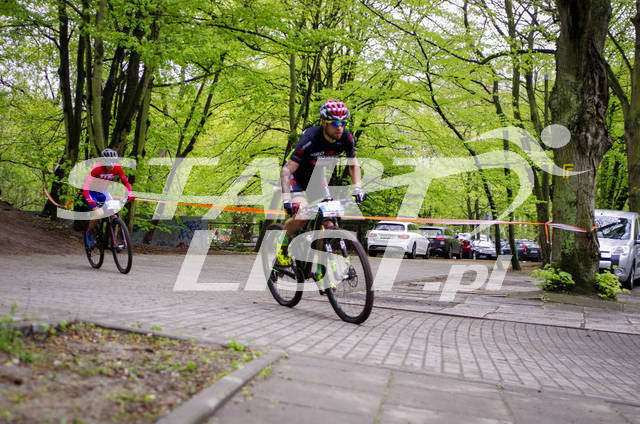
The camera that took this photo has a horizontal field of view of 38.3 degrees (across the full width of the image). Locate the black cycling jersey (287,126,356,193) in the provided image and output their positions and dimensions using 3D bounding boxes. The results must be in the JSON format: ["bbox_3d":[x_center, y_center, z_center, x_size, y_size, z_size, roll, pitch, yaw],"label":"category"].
[{"bbox_3d":[0.012,-0.430,7.550,0.520,0.560,0.420,3,-1,-27],"label":"black cycling jersey"}]

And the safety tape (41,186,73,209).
[{"bbox_3d":[-5.855,-0.322,20.500,0.720,0.480,0.200,3,-1,-14],"label":"safety tape"}]

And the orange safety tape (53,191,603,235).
[{"bbox_3d":[-0.831,-0.080,18.100,12.100,0.600,0.150,2,-1,27],"label":"orange safety tape"}]

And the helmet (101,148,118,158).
[{"bbox_3d":[-2.825,-0.778,12.380,0.200,0.170,0.270,-4,12,-21],"label":"helmet"}]

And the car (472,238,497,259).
[{"bbox_3d":[10.318,2.193,57.000,1.780,1.480,4.300,2,-1,-3],"label":"car"}]

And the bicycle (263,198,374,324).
[{"bbox_3d":[-0.075,0.360,7.540,0.700,1.000,1.840,-9,6,-28],"label":"bicycle"}]

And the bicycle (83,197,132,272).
[{"bbox_3d":[-2.925,0.325,12.620,0.680,0.990,1.840,-7,5,-32],"label":"bicycle"}]

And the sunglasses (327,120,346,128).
[{"bbox_3d":[0.132,-0.702,7.380,0.148,0.055,0.145,4,8,-26],"label":"sunglasses"}]

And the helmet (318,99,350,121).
[{"bbox_3d":[0.109,-0.822,7.420,0.210,0.170,0.285,4,10,-25],"label":"helmet"}]

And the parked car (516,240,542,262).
[{"bbox_3d":[14.720,2.720,66.100,1.780,1.520,4.350,3,-2,-6],"label":"parked car"}]

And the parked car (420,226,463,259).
[{"bbox_3d":[6.600,1.660,50.200,1.840,1.650,4.500,2,-1,19],"label":"parked car"}]

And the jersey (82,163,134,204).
[{"bbox_3d":[-2.879,-0.406,12.500,0.600,0.560,0.480,3,-1,-29],"label":"jersey"}]

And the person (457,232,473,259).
[{"bbox_3d":[8.301,1.925,53.000,0.620,1.550,0.450,2,-1,9],"label":"person"}]

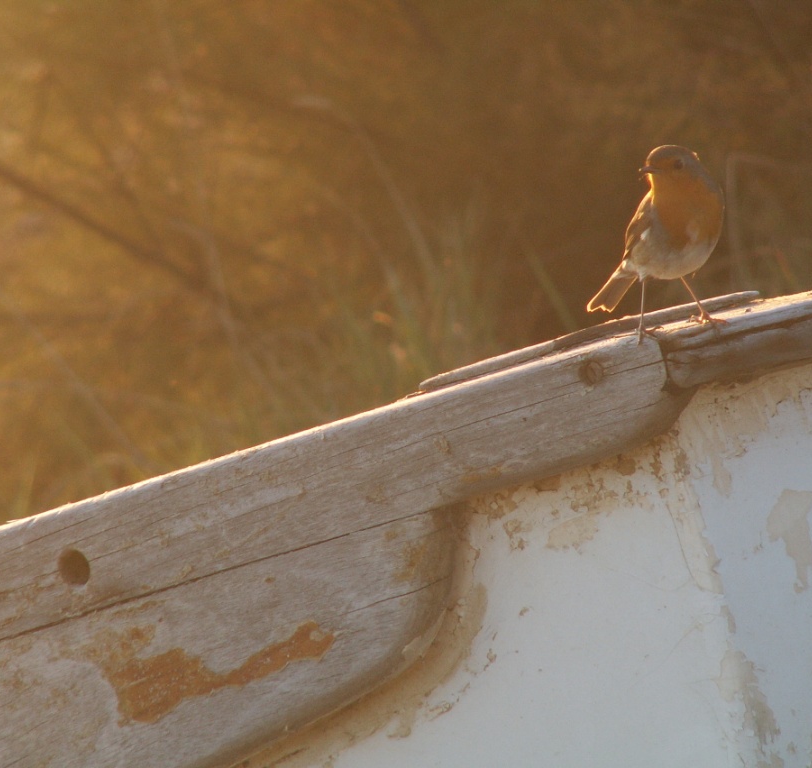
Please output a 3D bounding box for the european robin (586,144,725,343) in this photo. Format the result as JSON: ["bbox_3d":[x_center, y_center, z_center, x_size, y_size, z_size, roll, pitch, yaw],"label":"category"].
[{"bbox_3d":[0.144,-0.084,6.700,0.060,0.118,0.110,0,0,-32],"label":"european robin"}]

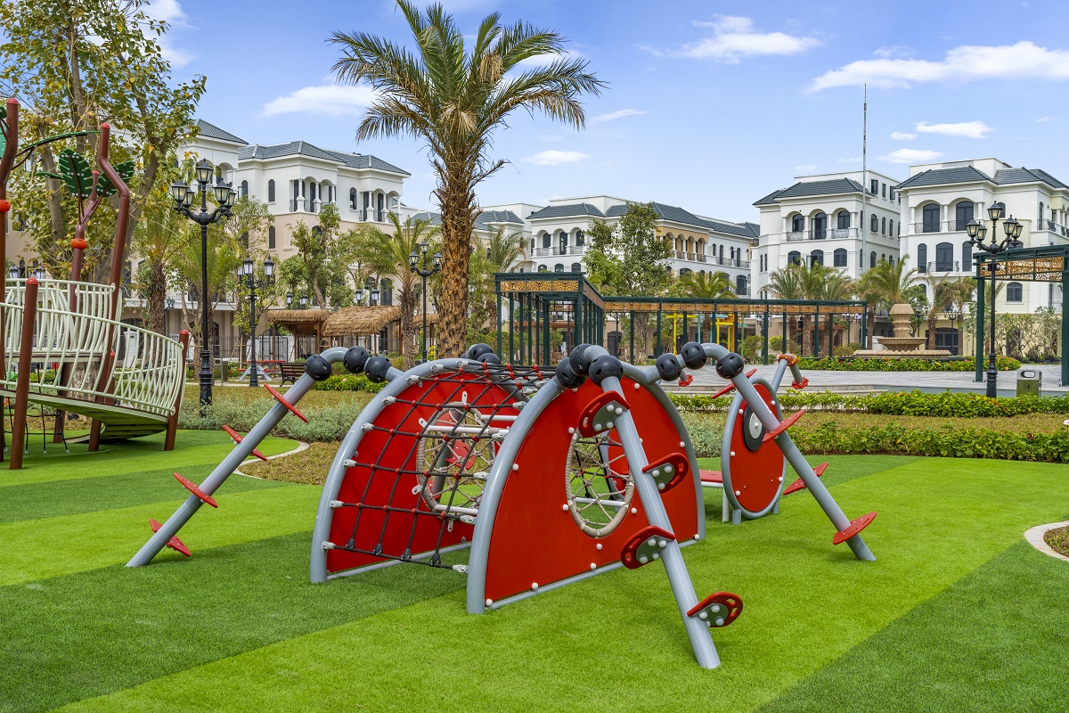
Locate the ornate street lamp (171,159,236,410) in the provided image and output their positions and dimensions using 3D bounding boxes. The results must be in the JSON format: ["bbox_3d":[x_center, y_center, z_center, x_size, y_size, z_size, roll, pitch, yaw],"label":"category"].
[{"bbox_3d":[-6.233,-1.277,19.600,1.230,4.870,1.230,0,1,-18],"label":"ornate street lamp"}]

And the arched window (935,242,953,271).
[{"bbox_3d":[36.332,-8.793,92.000,1.450,2.550,0.150,1,1,37],"label":"arched window"}]

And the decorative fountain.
[{"bbox_3d":[15.152,-0.856,42.822,4.100,2.580,4.100,1,1,37],"label":"decorative fountain"}]

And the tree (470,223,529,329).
[{"bbox_3d":[-2.099,-3.624,62.071,4.000,8.430,4.000,0,1,0],"label":"tree"}]

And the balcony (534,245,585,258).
[{"bbox_3d":[2.748,-11.427,112.500,5.900,1.050,1.200,1,1,37],"label":"balcony"}]

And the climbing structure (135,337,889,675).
[{"bbox_3d":[0.302,0.693,8.182,4.450,1.600,4.700,1,1,37],"label":"climbing structure"}]

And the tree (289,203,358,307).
[{"bbox_3d":[-11.353,-3.770,56.075,3.800,8.930,3.800,0,1,0],"label":"tree"}]

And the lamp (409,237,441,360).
[{"bbox_3d":[-3.585,-1.370,34.000,1.200,4.850,1.200,0,1,0],"label":"lamp"}]

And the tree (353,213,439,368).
[{"bbox_3d":[-5.921,-2.677,45.059,4.000,7.110,4.000,0,1,0],"label":"tree"}]

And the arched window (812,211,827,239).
[{"bbox_3d":[28.341,-12.935,103.000,1.400,2.700,0.150,1,1,37],"label":"arched window"}]

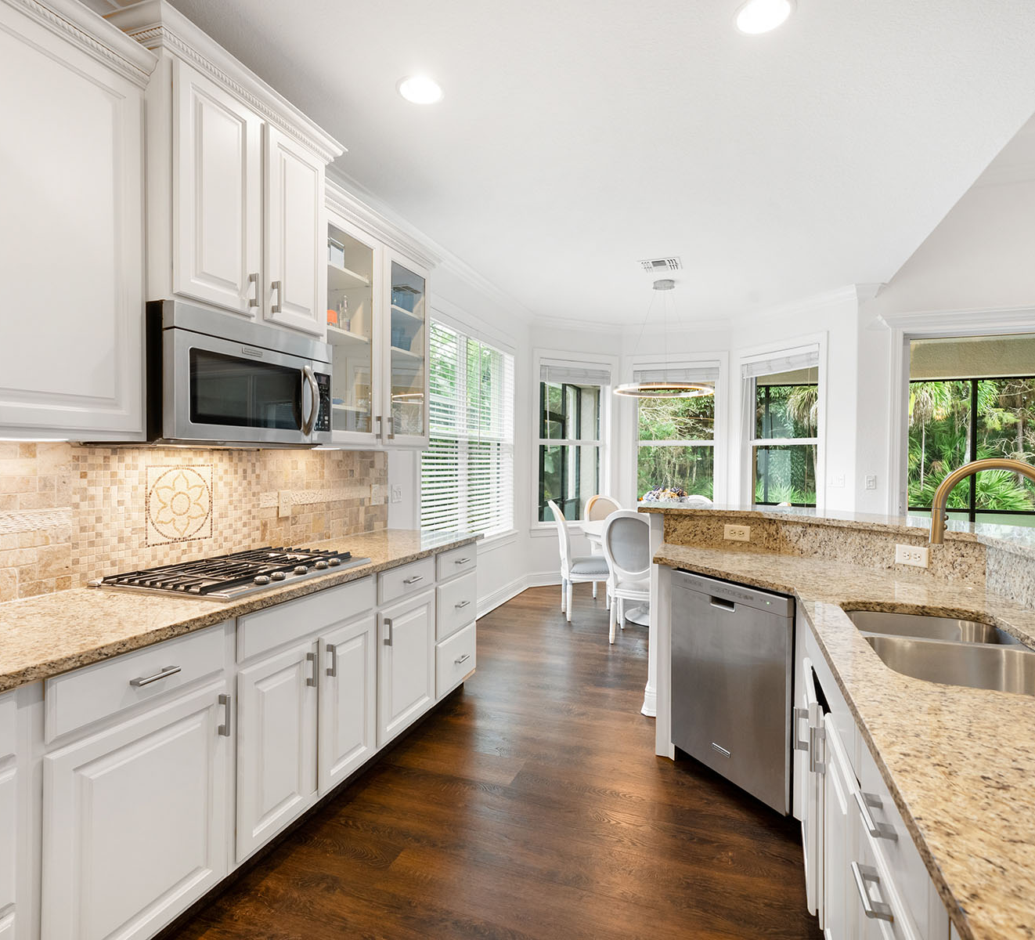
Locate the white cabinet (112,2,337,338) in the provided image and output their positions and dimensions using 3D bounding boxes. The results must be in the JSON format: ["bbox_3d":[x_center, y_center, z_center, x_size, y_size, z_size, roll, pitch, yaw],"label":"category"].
[{"bbox_3d":[-1.094,-0.946,2.186,0.460,0.830,0.840,1,1,20],"label":"white cabinet"}]

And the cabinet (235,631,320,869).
[{"bbox_3d":[-1.044,0.894,2.021,0.580,0.585,0.380,0,1,19],"label":"cabinet"}]

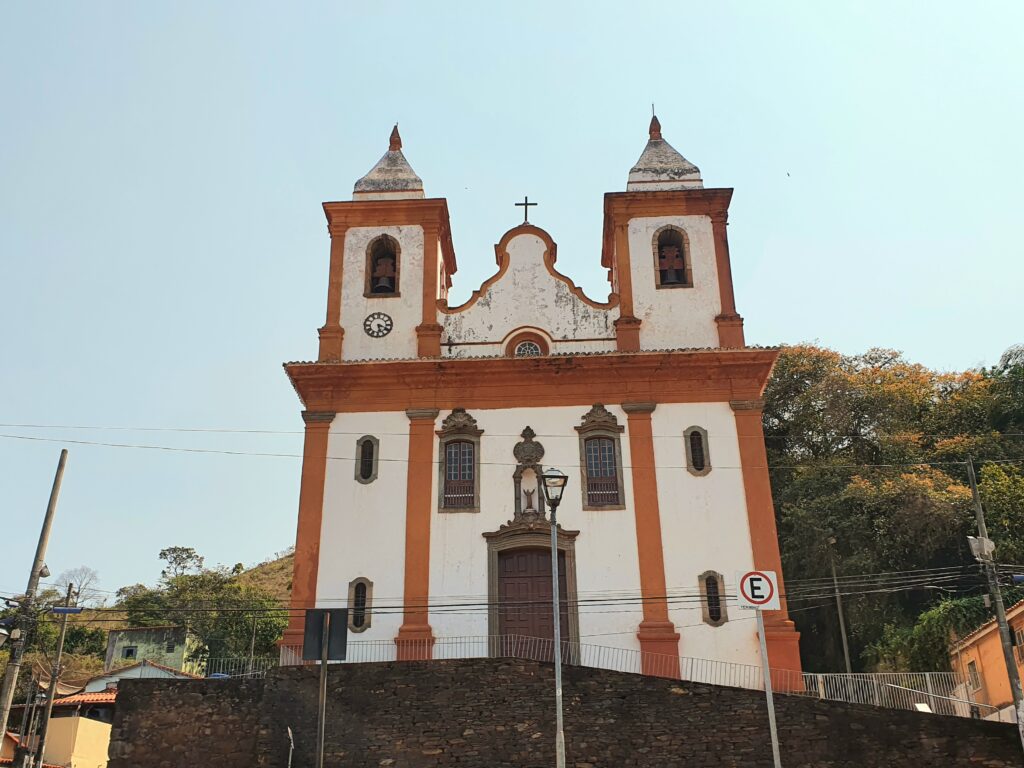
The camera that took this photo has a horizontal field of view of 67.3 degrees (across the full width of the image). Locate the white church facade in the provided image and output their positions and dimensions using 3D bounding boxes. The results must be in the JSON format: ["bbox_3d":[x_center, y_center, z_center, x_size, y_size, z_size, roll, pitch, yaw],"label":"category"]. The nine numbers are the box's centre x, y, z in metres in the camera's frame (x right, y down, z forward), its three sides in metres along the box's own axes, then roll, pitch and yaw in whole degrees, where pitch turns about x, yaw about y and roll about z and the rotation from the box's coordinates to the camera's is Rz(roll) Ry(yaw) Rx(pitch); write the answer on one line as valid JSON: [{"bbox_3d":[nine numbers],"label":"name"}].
[{"bbox_3d":[1.080,2.432,40.969,18.600,26.200,24.000,-2,-21,2],"label":"white church facade"}]

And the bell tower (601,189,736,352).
[{"bbox_3d":[6.798,-3.843,33.701,5.400,7.200,5.700,-2,-21,2],"label":"bell tower"}]

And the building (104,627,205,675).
[{"bbox_3d":[-22.621,18.166,50.846,6.700,3.600,4.200,-9,-22,20],"label":"building"}]

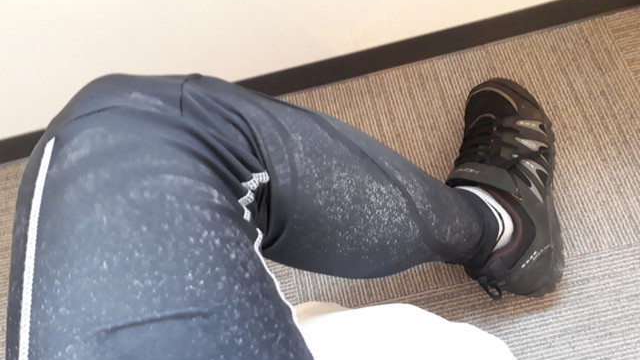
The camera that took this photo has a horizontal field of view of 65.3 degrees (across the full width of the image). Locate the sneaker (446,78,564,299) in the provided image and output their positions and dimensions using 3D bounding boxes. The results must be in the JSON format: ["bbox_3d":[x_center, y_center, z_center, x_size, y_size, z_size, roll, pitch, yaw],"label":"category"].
[{"bbox_3d":[0.219,0.004,0.602,0.110,0.105,0.275,3,79,-29],"label":"sneaker"}]

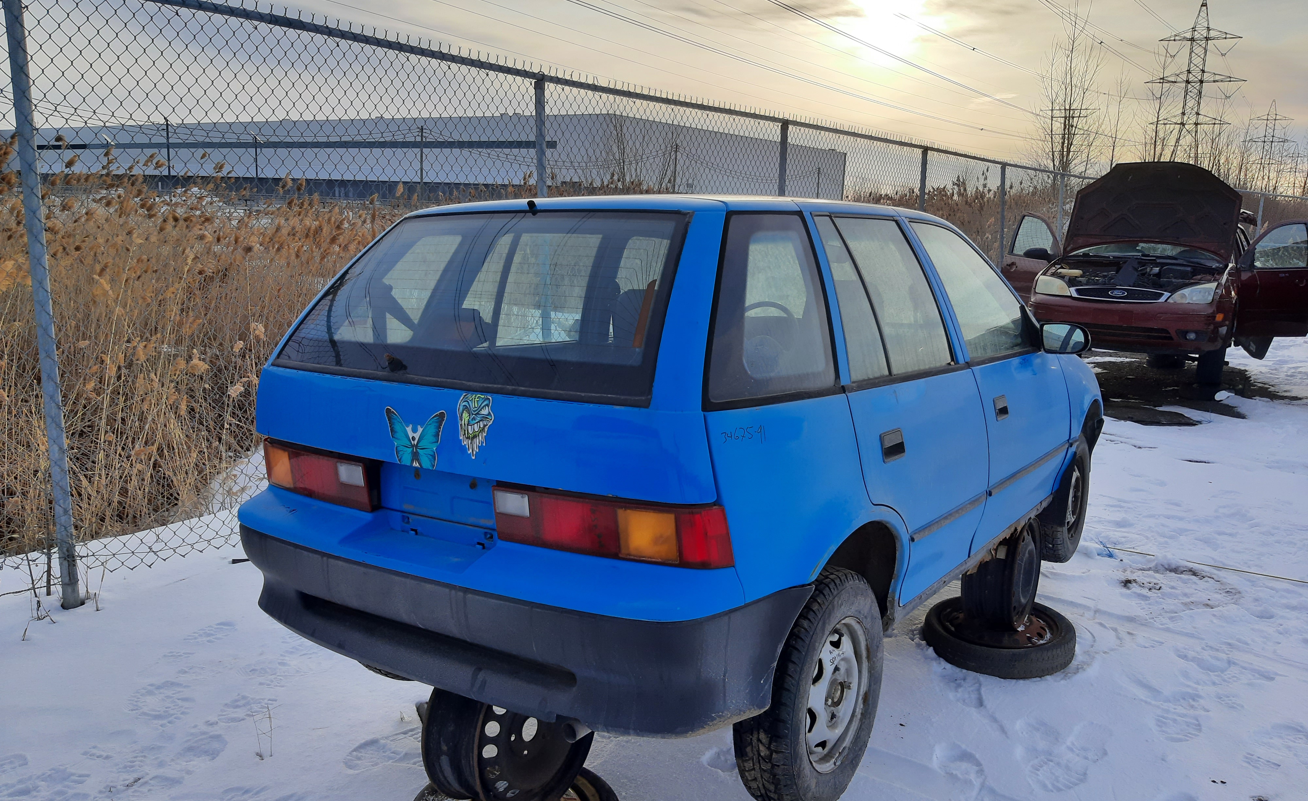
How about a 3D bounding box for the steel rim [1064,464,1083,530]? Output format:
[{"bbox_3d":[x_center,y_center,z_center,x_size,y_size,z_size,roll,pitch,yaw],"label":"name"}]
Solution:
[{"bbox_3d":[1.678,0.438,4.111,0.100,0.325,0.325,8,13,44],"label":"steel rim"}]

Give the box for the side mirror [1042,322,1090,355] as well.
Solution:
[{"bbox_3d":[1.408,-0.212,3.331,0.162,0.108,0.095,6,8,34],"label":"side mirror"}]

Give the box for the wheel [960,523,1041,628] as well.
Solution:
[{"bbox_3d":[1.272,0.620,3.582,0.174,0.408,0.408,6,12,34],"label":"wheel"}]

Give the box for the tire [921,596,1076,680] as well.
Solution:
[{"bbox_3d":[1.266,0.854,3.595,0.515,0.115,0.515,-1,12,0],"label":"tire"}]

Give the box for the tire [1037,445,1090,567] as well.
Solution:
[{"bbox_3d":[1.663,0.436,4.125,0.146,0.534,0.534,8,13,44],"label":"tire"}]

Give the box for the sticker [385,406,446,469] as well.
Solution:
[{"bbox_3d":[-0.503,0.078,2.065,0.182,0.126,0.010,6,4,34],"label":"sticker"}]

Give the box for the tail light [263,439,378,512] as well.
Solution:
[{"bbox_3d":[-0.817,0.169,2.367,0.495,0.125,0.115,6,8,34],"label":"tail light"}]

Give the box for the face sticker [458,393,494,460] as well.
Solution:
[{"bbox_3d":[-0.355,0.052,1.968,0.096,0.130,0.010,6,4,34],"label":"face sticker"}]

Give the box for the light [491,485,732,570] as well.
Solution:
[{"bbox_3d":[-0.092,0.238,1.884,0.495,0.128,0.115,6,8,34],"label":"light"}]

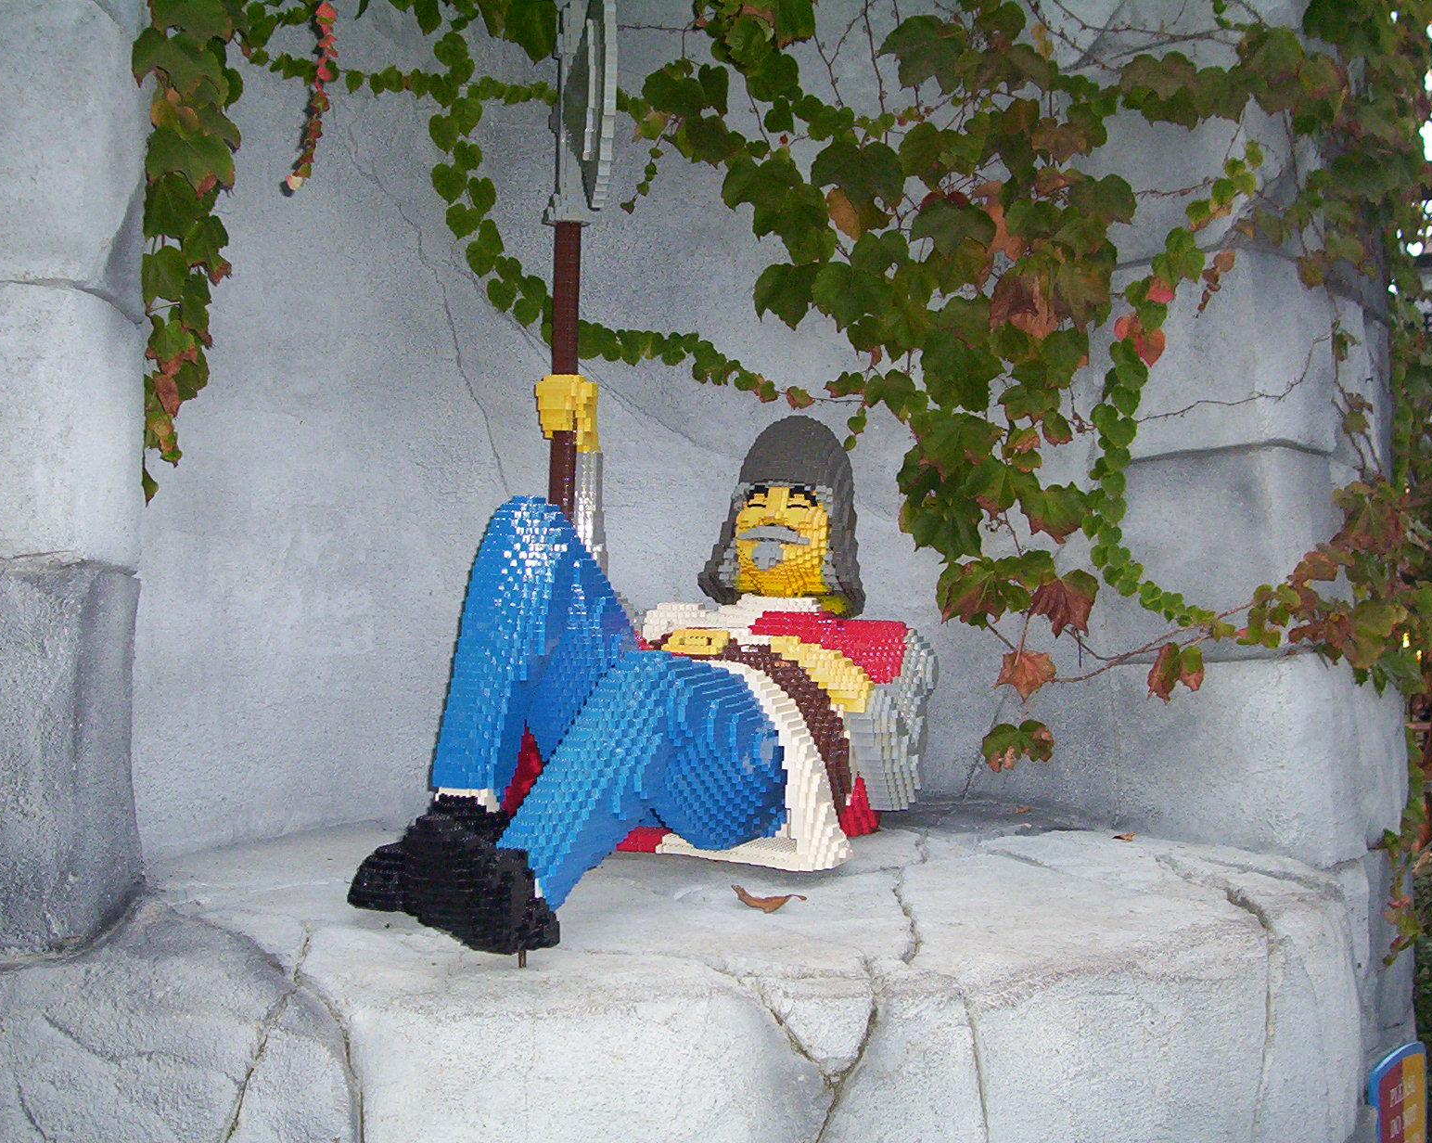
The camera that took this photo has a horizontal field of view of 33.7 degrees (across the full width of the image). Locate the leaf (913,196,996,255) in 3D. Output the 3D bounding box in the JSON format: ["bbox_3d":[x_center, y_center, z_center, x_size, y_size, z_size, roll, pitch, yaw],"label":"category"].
[{"bbox_3d":[0.323,-0.469,3.220,0.114,0.081,0.035,0,4,0],"label":"leaf"}]

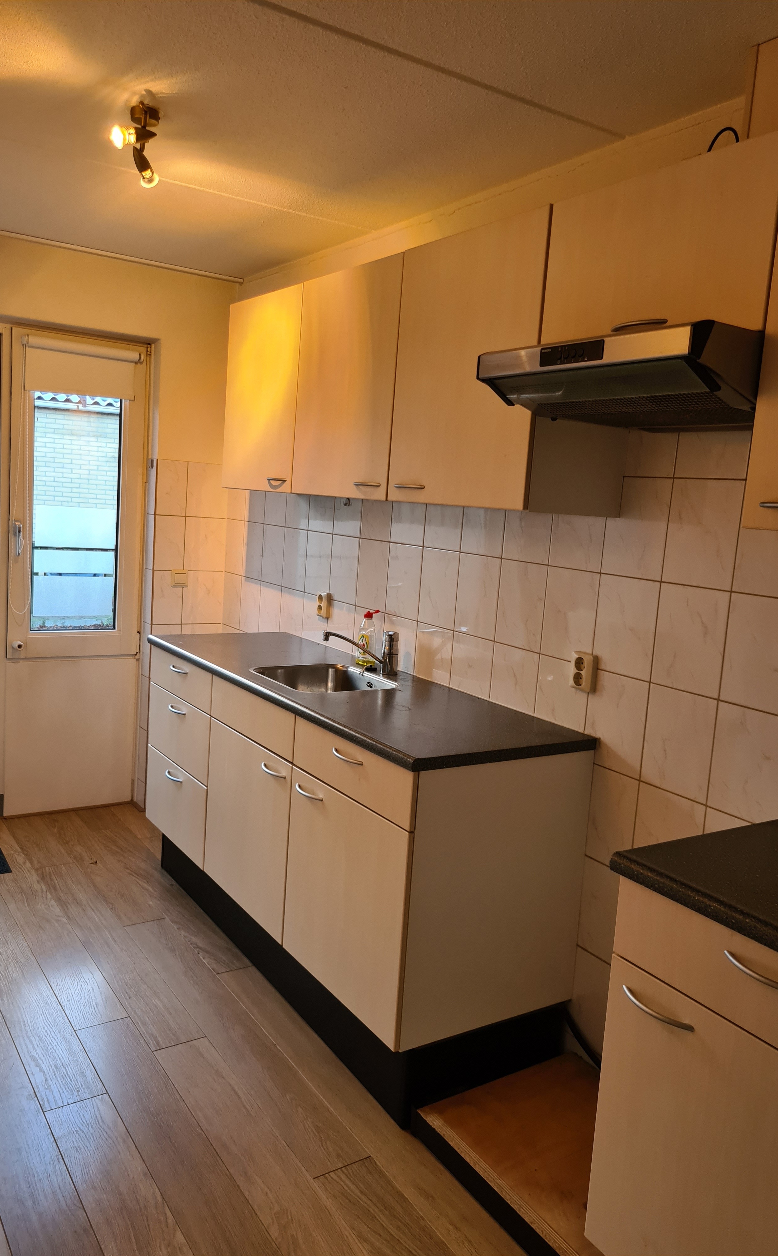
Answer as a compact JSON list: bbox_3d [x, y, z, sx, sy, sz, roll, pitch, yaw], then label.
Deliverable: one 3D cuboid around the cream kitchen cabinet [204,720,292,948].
[{"bbox_3d":[-0.223,0.615,3.147,0.568,0.550,0.598,-1,10,-33],"label":"cream kitchen cabinet"}]

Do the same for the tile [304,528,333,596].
[{"bbox_3d":[-0.271,-0.250,3.691,0.009,0.247,0.198,-1,10,-33],"label":"tile"}]

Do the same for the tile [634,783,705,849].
[{"bbox_3d":[0.671,0.516,2.274,0.009,0.247,0.198,-1,10,-33],"label":"tile"}]

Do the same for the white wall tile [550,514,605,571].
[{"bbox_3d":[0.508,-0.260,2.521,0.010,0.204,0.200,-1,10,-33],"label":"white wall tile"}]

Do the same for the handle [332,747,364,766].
[{"bbox_3d":[-0.117,0.334,2.452,0.028,0.012,0.146,-1,9,-33],"label":"handle"}]

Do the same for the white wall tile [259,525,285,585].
[{"bbox_3d":[-0.495,-0.314,4.074,0.009,0.248,0.200,-1,9,-33],"label":"white wall tile"}]

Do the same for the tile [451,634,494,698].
[{"bbox_3d":[0.258,0.151,2.938,0.009,0.248,0.200,-1,9,-33],"label":"tile"}]

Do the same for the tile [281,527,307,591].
[{"bbox_3d":[-0.382,-0.283,3.884,0.010,0.247,0.200,-1,10,-33],"label":"tile"}]

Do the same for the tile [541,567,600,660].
[{"bbox_3d":[0.492,-0.035,2.553,0.010,0.247,0.200,-1,10,-33],"label":"tile"}]

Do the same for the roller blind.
[{"bbox_3d":[-1.322,-1.122,4.096,0.505,0.220,0.055,-1,9,-33],"label":"roller blind"}]

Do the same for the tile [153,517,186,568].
[{"bbox_3d":[-1.014,-0.390,4.371,0.142,0.250,0.010,-1,10,-33],"label":"tile"}]

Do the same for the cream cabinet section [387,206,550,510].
[{"bbox_3d":[0.317,-0.665,2.518,0.328,0.688,0.598,-1,9,-33],"label":"cream cabinet section"}]

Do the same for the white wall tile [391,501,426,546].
[{"bbox_3d":[0.072,-0.403,3.161,0.009,0.247,0.198,-1,10,-33],"label":"white wall tile"}]

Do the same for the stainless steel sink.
[{"bbox_3d":[-0.215,0.234,2.965,0.385,0.165,0.420,-1,10,-33],"label":"stainless steel sink"}]

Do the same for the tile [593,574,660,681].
[{"bbox_3d":[0.597,-0.004,2.370,0.009,0.247,0.198,-1,10,-33],"label":"tile"}]

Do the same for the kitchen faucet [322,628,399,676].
[{"bbox_3d":[-0.093,0.077,3.044,0.275,0.146,0.050,0,9,-25],"label":"kitchen faucet"}]

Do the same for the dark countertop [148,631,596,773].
[{"bbox_3d":[-0.194,0.174,3.064,0.588,0.032,1.808,-1,10,-33],"label":"dark countertop"}]

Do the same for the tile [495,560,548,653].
[{"bbox_3d":[0.385,-0.066,2.737,0.009,0.248,0.200,-1,9,-33],"label":"tile"}]

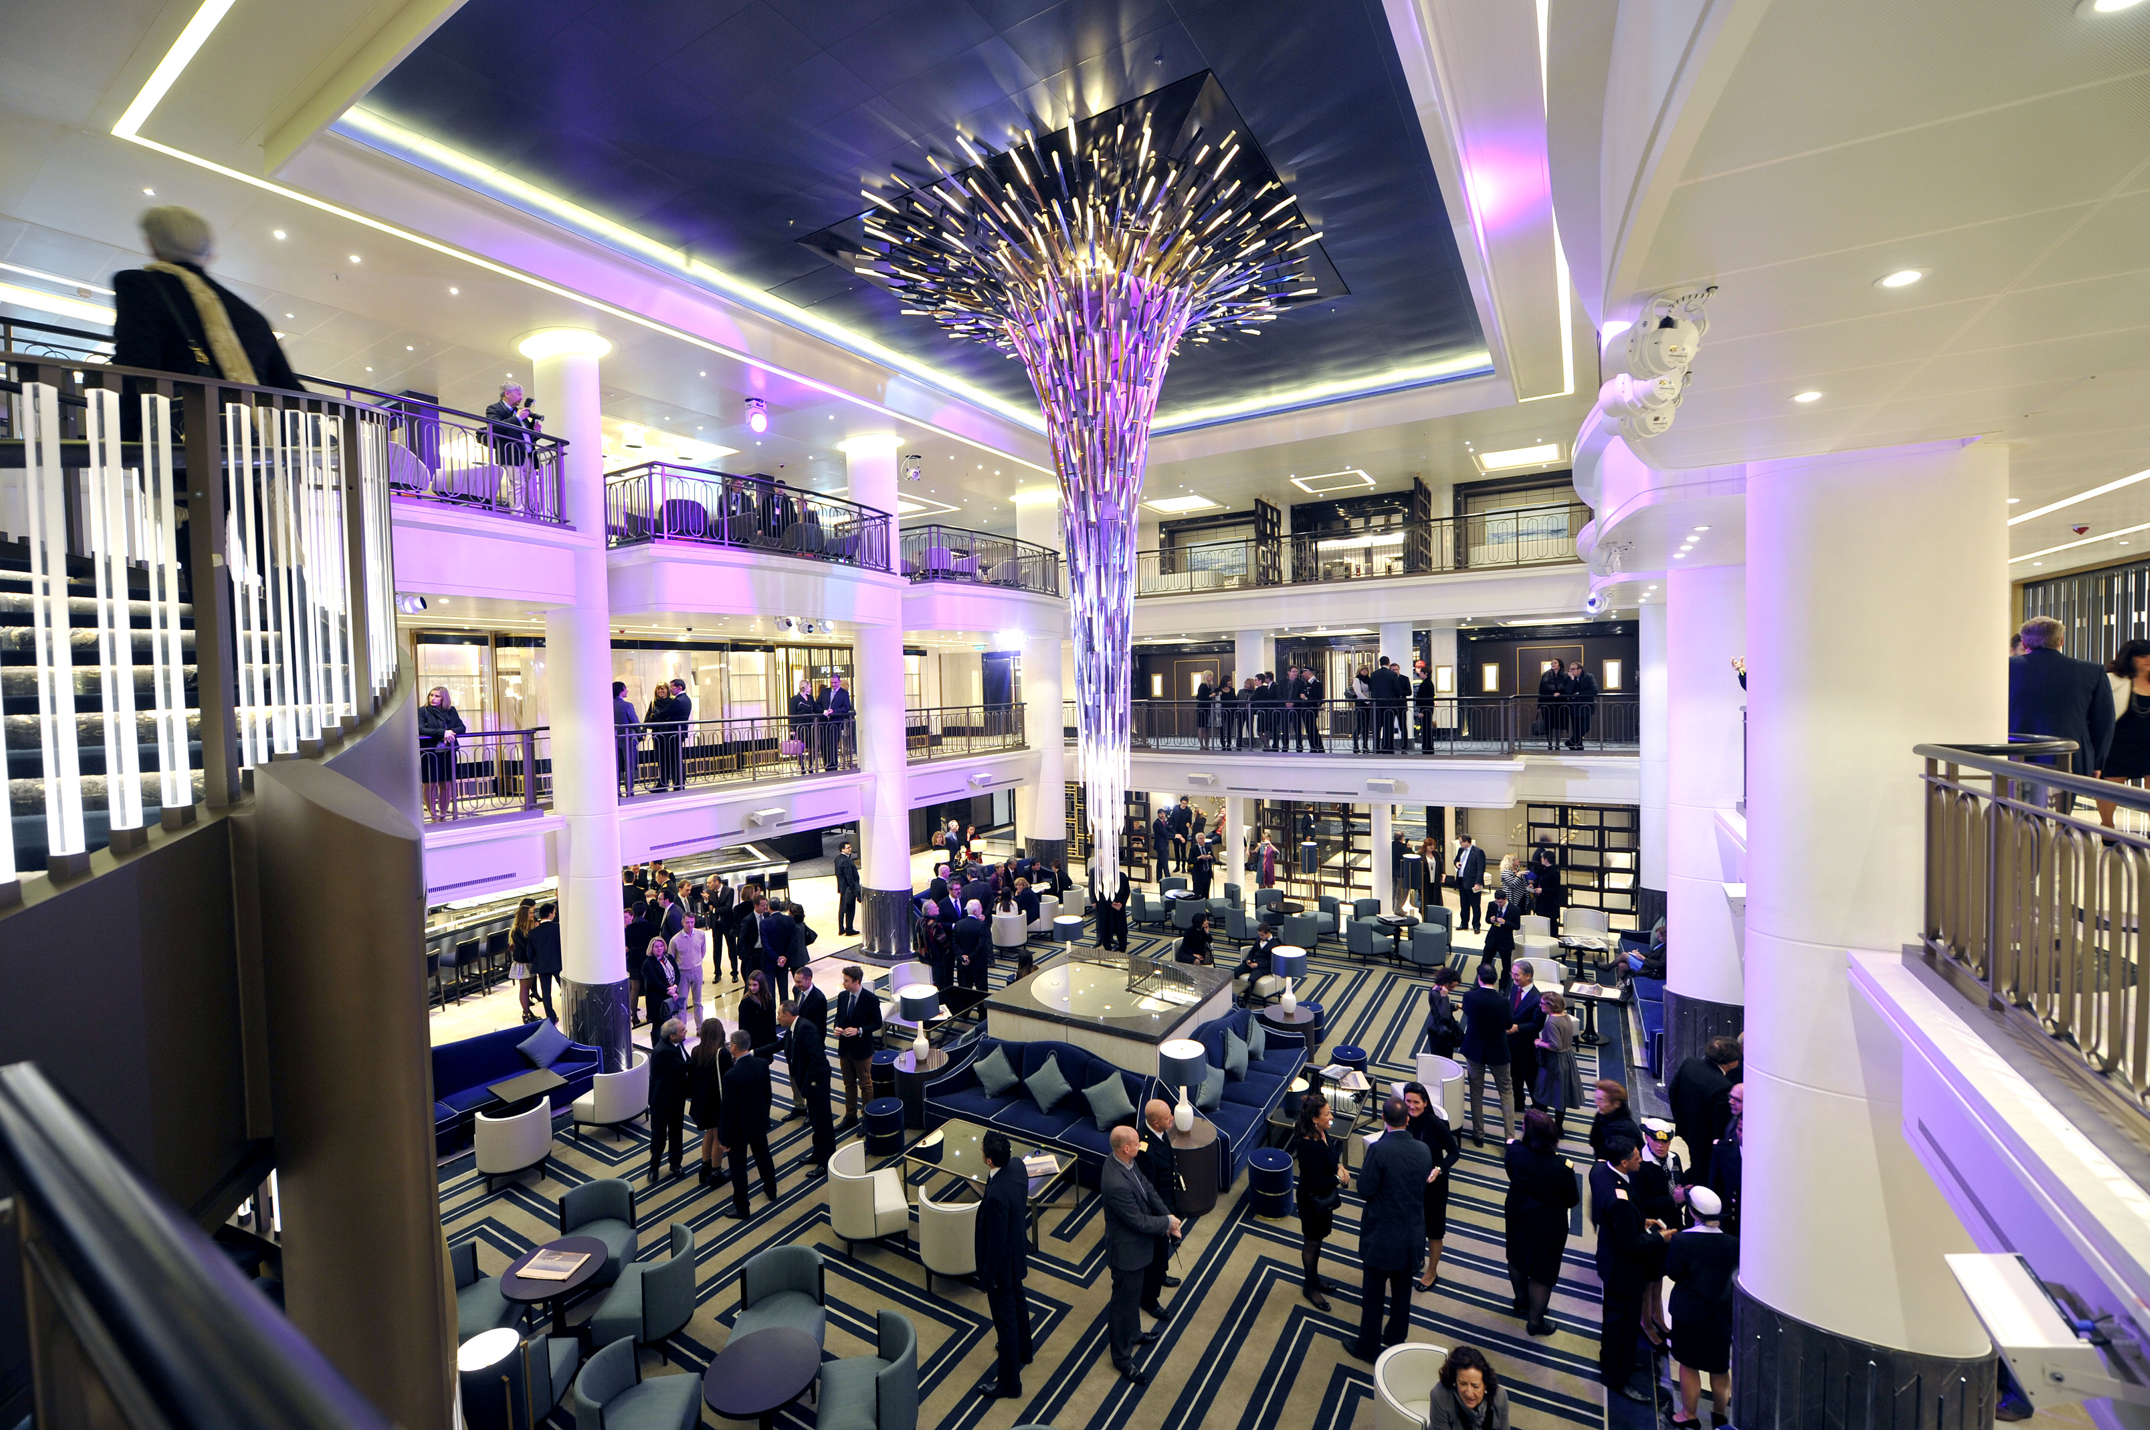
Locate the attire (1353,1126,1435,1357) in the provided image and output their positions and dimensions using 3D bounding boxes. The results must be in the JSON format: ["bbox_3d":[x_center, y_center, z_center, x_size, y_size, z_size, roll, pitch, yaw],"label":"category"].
[{"bbox_3d":[2.327,3.855,6.138,0.560,1.620,0.420,-1,2,15],"label":"attire"}]

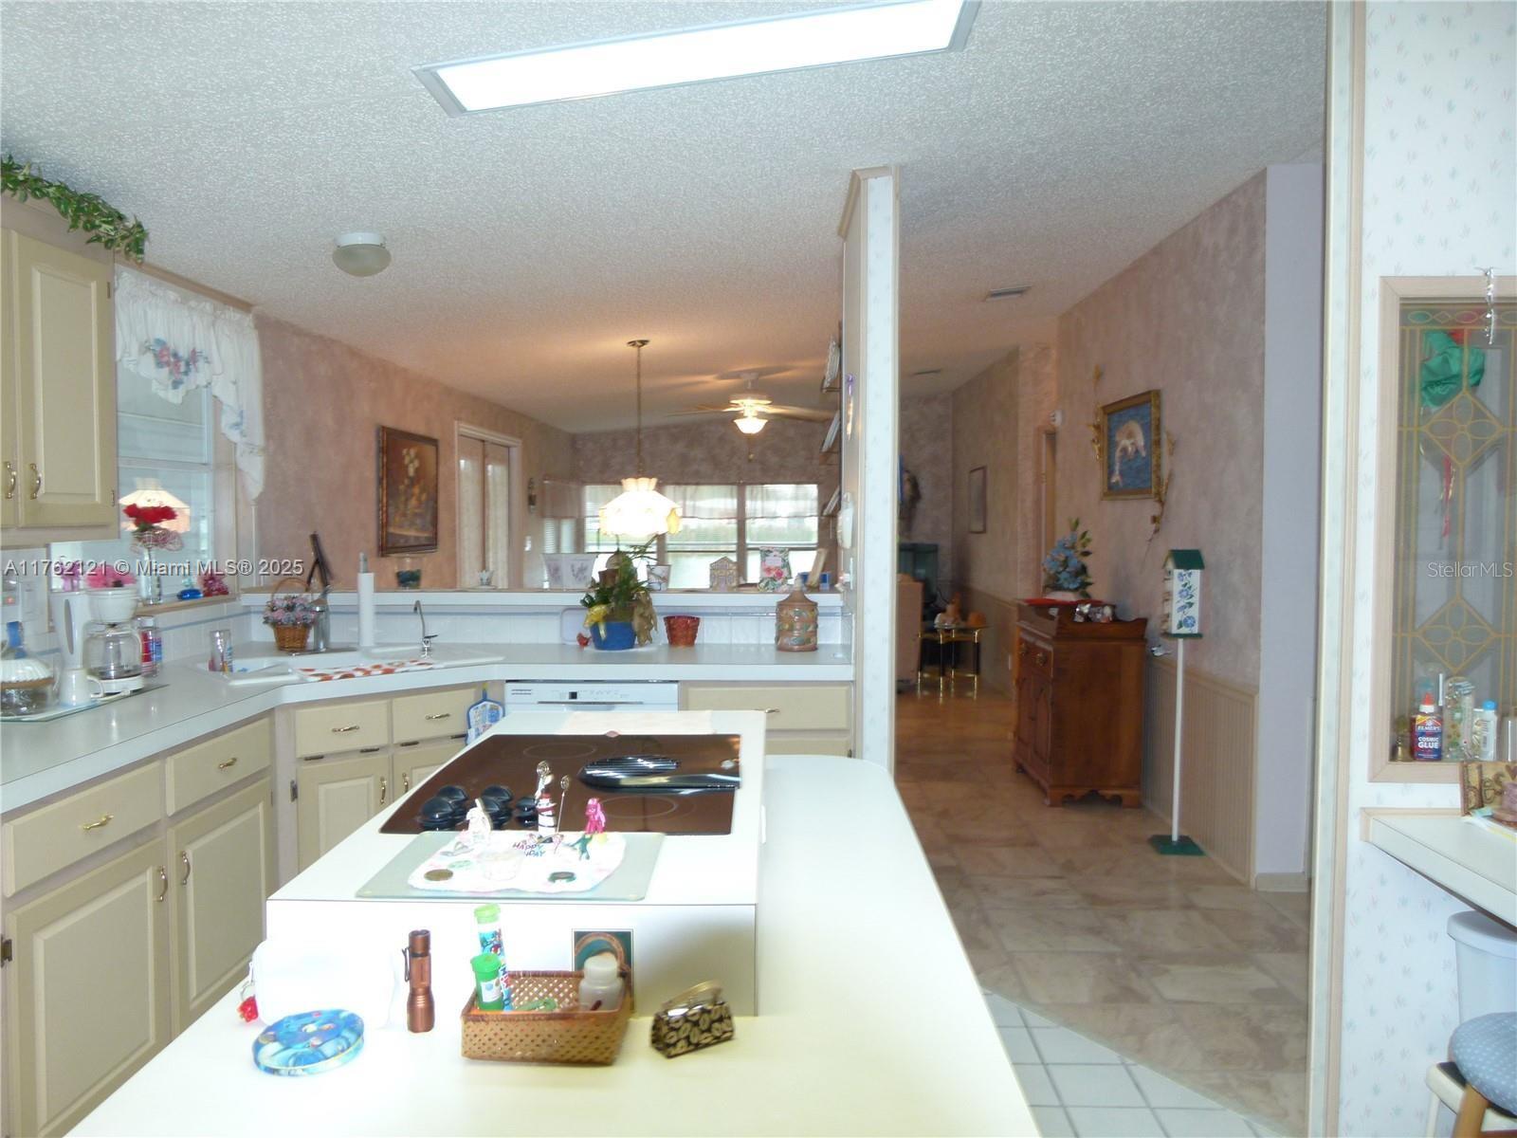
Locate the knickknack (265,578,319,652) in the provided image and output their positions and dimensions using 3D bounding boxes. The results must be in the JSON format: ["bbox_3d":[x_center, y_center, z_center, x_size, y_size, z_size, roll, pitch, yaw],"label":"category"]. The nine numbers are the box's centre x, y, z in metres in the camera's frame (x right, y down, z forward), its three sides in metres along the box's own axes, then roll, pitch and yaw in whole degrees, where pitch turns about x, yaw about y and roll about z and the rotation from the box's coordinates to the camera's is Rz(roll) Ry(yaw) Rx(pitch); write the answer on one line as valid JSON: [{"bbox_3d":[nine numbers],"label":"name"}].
[{"bbox_3d":[-1.835,0.174,4.308,0.210,0.279,0.190,0,3,1],"label":"knickknack"}]

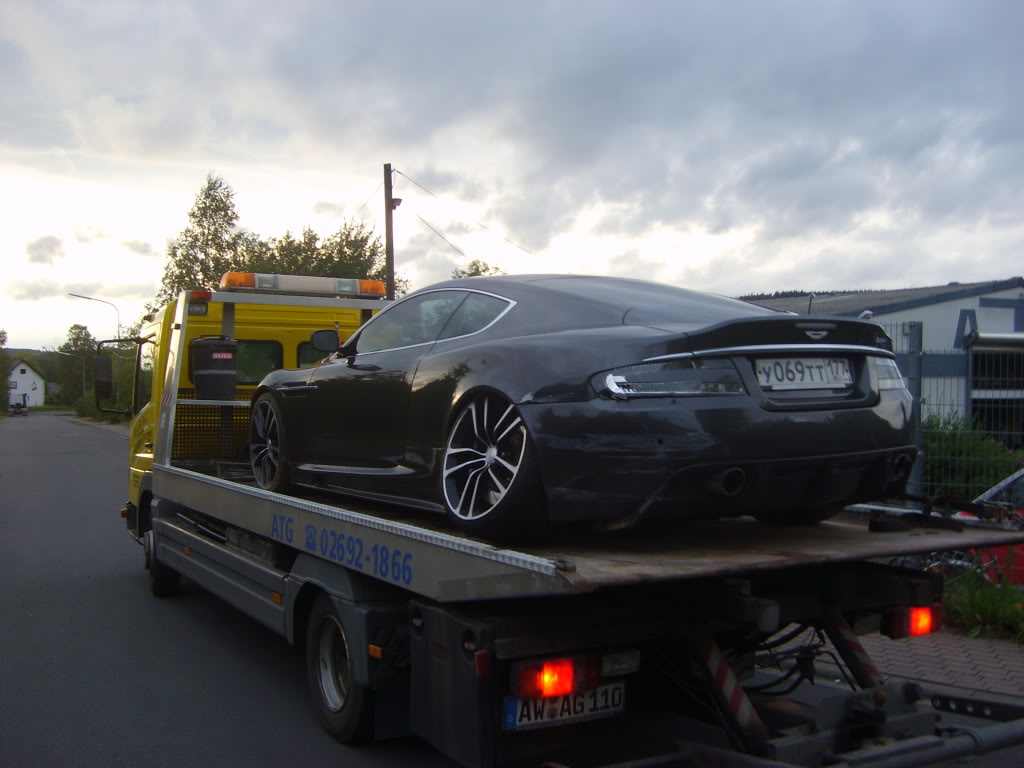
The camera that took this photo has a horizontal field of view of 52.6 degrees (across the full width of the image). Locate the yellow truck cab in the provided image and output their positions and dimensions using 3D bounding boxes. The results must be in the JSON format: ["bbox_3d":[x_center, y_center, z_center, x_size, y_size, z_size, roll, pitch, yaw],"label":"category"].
[{"bbox_3d":[-2.379,0.282,9.948,2.450,2.400,1.750,1,-1,-31],"label":"yellow truck cab"}]

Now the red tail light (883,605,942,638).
[{"bbox_3d":[1.842,1.089,4.754,0.348,0.124,0.075,1,-1,-31],"label":"red tail light"}]

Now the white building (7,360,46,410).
[{"bbox_3d":[-80.024,-0.159,169.100,7.400,7.800,9.600,0,-1,-31],"label":"white building"}]

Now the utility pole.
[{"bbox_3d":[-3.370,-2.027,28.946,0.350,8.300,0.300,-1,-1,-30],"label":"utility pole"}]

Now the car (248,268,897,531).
[{"bbox_3d":[-0.064,0.061,5.861,1.950,1.280,4.700,-1,0,-32],"label":"car"}]

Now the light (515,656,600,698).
[{"bbox_3d":[0.159,1.059,3.754,0.348,0.124,0.075,1,-1,-31],"label":"light"}]

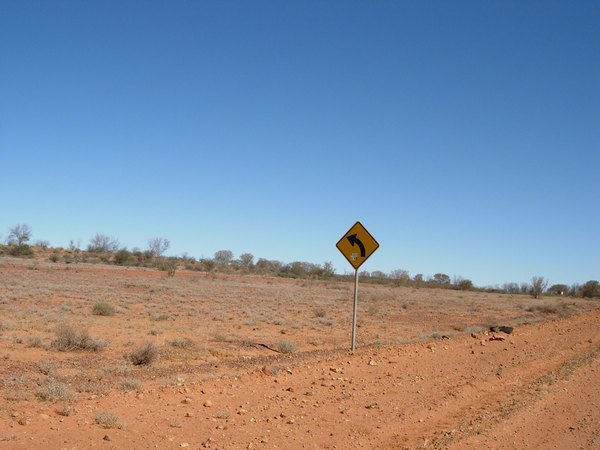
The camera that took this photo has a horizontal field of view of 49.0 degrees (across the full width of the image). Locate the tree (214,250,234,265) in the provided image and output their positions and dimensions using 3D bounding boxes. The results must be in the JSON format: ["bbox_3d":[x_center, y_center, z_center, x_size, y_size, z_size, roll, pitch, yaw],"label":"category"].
[{"bbox_3d":[-14.901,6.414,130.000,3.947,2.763,3.750,3,-4,0],"label":"tree"}]

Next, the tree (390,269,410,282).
[{"bbox_3d":[18.309,9.200,120.000,3.644,2.550,3.461,3,-4,0],"label":"tree"}]

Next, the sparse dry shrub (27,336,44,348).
[{"bbox_3d":[-4.971,2.204,12.396,0.338,0.184,0.285,4,-4,-22],"label":"sparse dry shrub"}]

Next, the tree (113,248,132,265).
[{"bbox_3d":[-29.642,5.260,110.000,3.340,2.672,3.173,3,-4,0],"label":"tree"}]

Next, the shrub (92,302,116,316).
[{"bbox_3d":[-6.070,2.618,20.489,0.745,0.373,0.625,4,-4,-16],"label":"shrub"}]

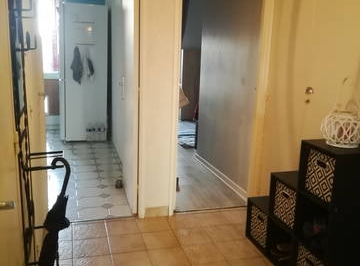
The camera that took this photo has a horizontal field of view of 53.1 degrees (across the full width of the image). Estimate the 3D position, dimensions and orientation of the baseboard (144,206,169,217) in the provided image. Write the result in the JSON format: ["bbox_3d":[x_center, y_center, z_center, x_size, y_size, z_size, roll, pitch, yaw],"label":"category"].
[{"bbox_3d":[-0.202,0.690,3.144,0.215,0.090,0.015,-1,12,-16],"label":"baseboard"}]

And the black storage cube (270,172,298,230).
[{"bbox_3d":[0.806,0.462,2.384,0.300,0.314,0.312,-1,12,-16],"label":"black storage cube"}]

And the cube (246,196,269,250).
[{"bbox_3d":[0.715,0.695,2.728,0.300,0.314,0.312,-1,12,-16],"label":"cube"}]

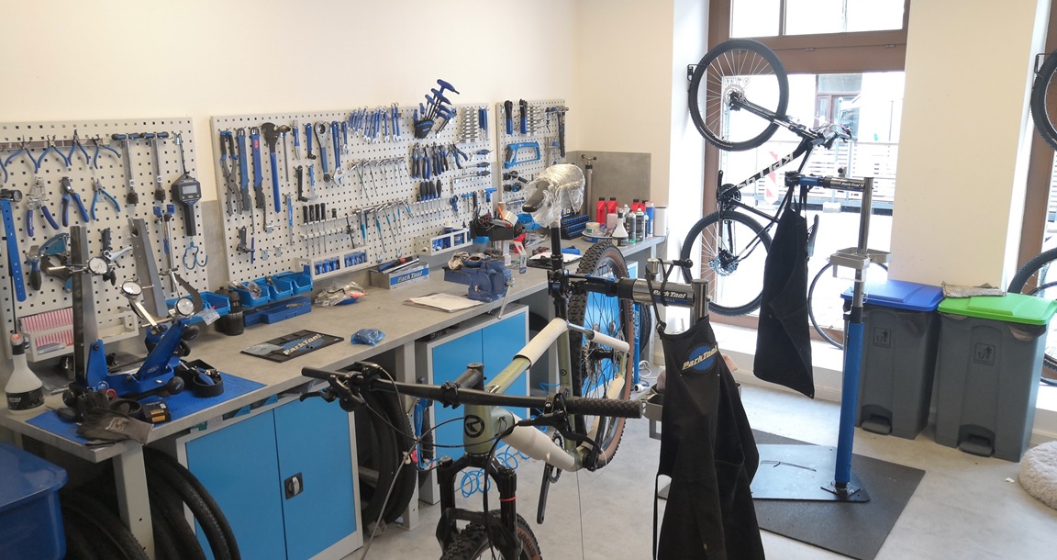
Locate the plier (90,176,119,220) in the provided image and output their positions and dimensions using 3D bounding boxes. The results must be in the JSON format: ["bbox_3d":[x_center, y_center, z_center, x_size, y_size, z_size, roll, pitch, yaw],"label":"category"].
[{"bbox_3d":[-1.547,-0.298,3.007,0.025,0.157,0.109,8,15,32],"label":"plier"}]

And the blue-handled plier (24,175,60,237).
[{"bbox_3d":[-1.671,-0.252,2.824,0.030,0.203,0.103,8,15,32],"label":"blue-handled plier"}]

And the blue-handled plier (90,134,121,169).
[{"bbox_3d":[-1.531,-0.467,2.997,0.030,0.124,0.093,8,15,32],"label":"blue-handled plier"}]

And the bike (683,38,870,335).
[{"bbox_3d":[1.465,-0.635,5.306,1.030,1.800,0.680,8,11,40],"label":"bike"}]

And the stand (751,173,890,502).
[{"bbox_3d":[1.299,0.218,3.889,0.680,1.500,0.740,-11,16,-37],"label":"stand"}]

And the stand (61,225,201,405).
[{"bbox_3d":[-1.318,0.112,2.722,0.360,0.570,0.410,5,14,23],"label":"stand"}]

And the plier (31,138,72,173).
[{"bbox_3d":[-1.639,-0.440,2.833,0.030,0.114,0.102,8,15,32],"label":"plier"}]

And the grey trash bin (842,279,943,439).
[{"bbox_3d":[2.001,0.452,4.591,0.455,0.740,0.380,10,17,40],"label":"grey trash bin"}]

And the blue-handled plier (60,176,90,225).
[{"bbox_3d":[-1.609,-0.277,2.915,0.028,0.175,0.097,8,15,32],"label":"blue-handled plier"}]

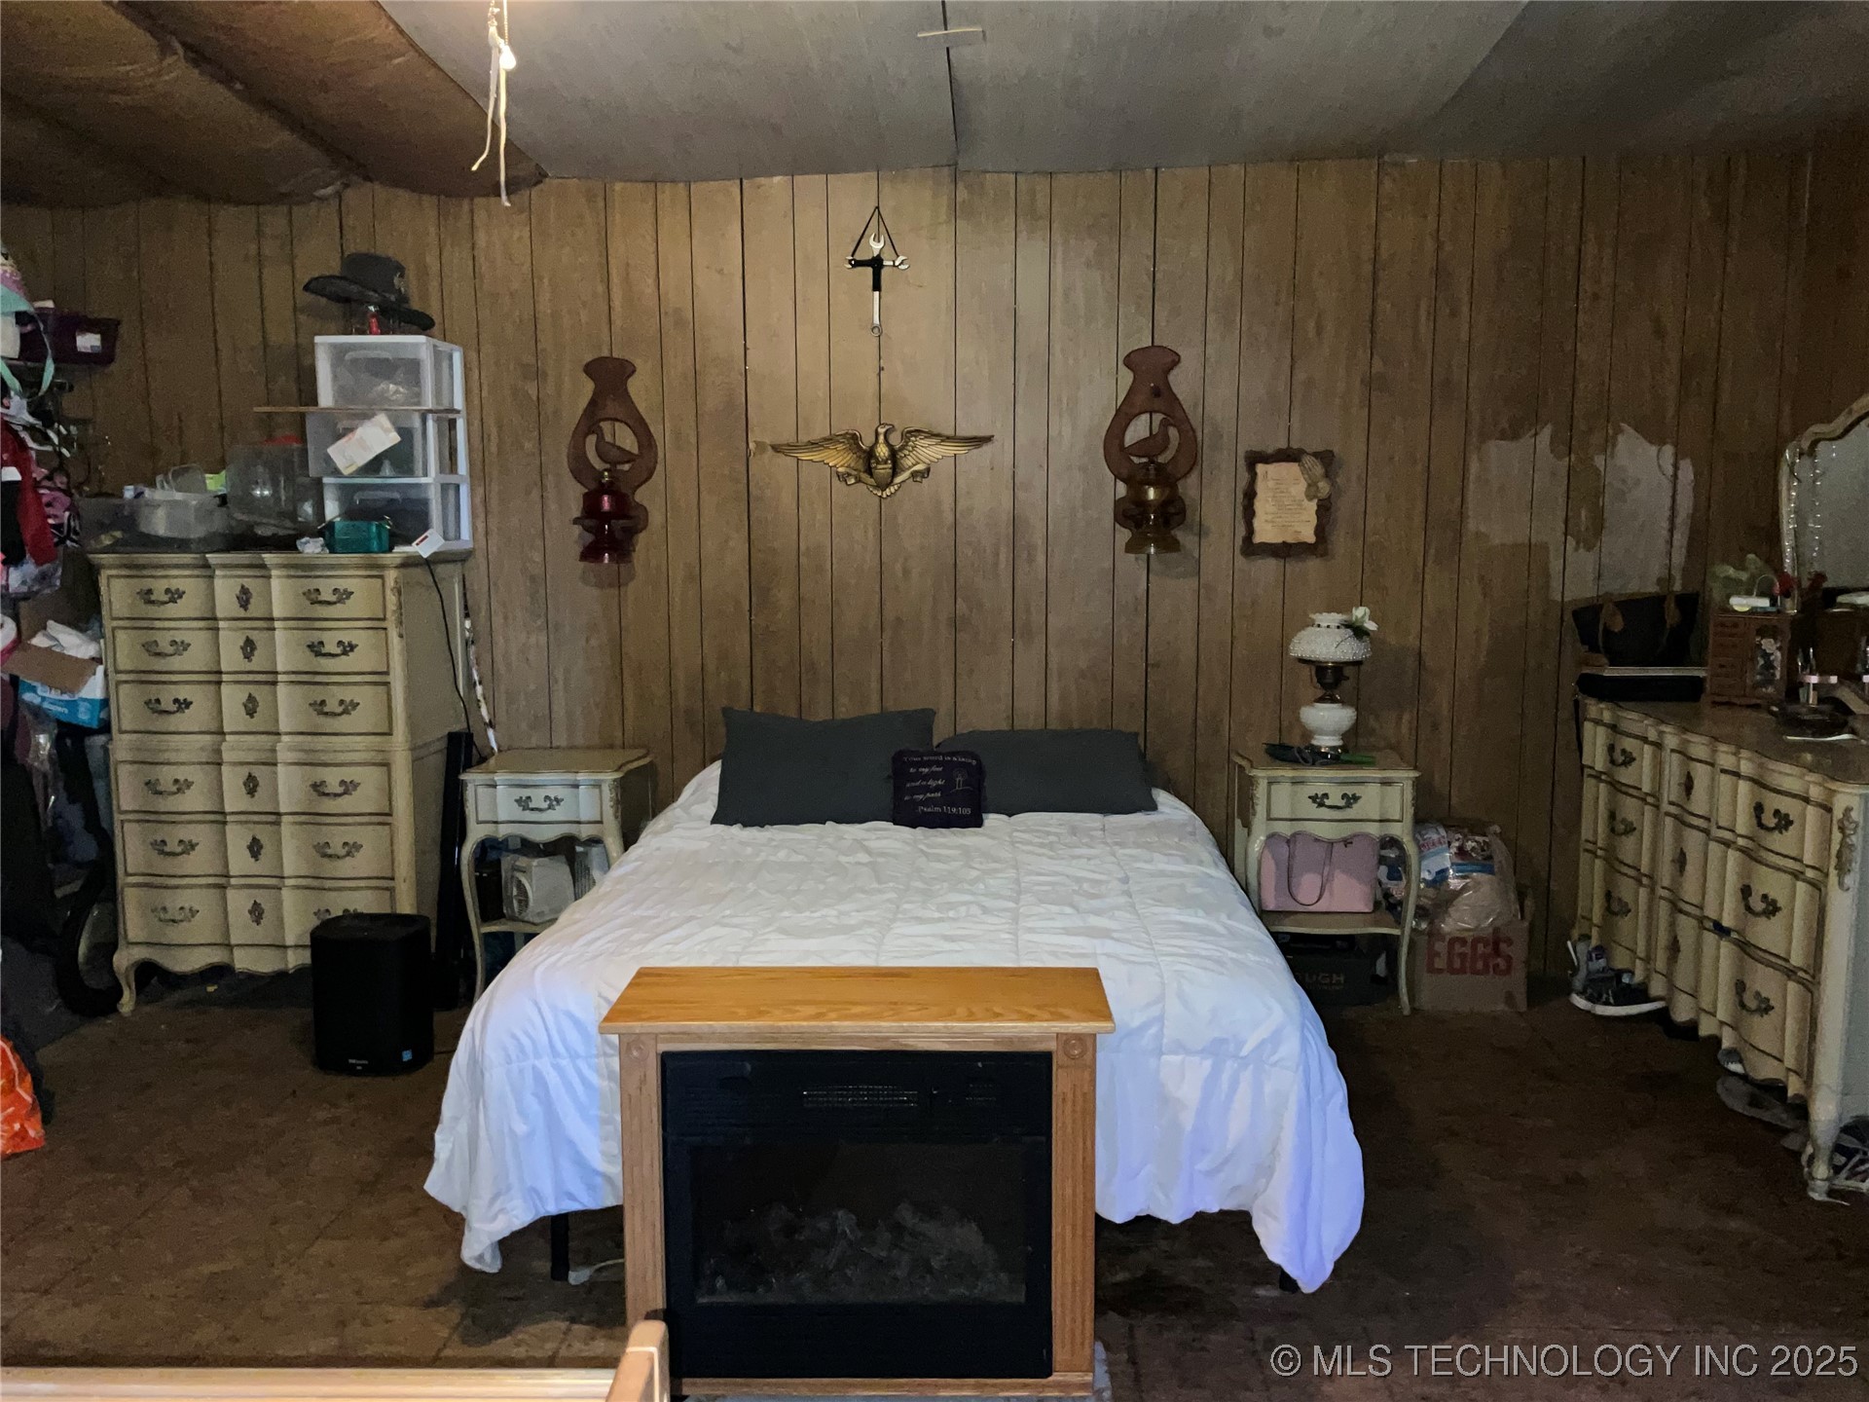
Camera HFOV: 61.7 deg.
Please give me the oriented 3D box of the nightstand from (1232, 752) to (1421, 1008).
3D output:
[{"bbox_3d":[1.126,0.523,4.597,0.470,0.695,0.370,0,7,3],"label":"nightstand"}]

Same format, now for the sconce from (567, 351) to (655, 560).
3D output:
[{"bbox_3d":[-0.976,-0.717,4.717,0.265,0.625,0.170,0,7,4],"label":"sconce"}]

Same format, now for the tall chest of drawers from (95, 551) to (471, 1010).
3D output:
[{"bbox_3d":[-1.870,0.223,4.609,0.890,1.300,0.480,0,7,3],"label":"tall chest of drawers"}]

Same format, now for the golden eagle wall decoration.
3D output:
[{"bbox_3d":[-0.160,-0.722,4.717,0.675,0.230,0.050,0,7,4],"label":"golden eagle wall decoration"}]

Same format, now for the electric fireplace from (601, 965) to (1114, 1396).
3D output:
[{"bbox_3d":[-0.116,0.801,2.616,0.795,0.645,0.300,0,7,1],"label":"electric fireplace"}]

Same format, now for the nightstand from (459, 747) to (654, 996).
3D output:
[{"bbox_3d":[-1.099,0.525,4.622,0.470,0.695,0.370,0,7,3],"label":"nightstand"}]

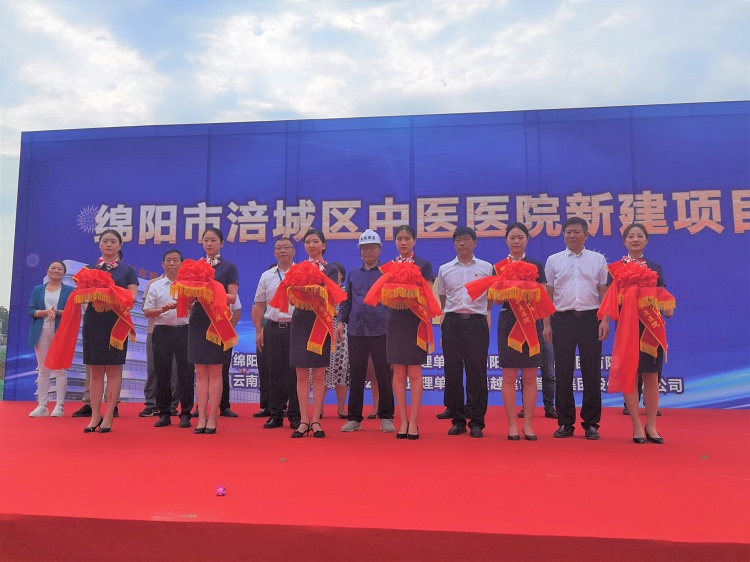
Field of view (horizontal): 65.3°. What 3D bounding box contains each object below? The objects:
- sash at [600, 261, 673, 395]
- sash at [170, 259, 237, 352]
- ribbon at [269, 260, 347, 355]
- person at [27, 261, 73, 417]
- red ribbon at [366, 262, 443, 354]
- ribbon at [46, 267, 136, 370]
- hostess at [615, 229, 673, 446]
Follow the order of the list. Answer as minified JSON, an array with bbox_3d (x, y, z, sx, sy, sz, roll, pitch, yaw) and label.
[{"bbox_3d":[1.924,0.329,4.303,0.530,0.940,0.450,-1,-6,12],"label":"sash"},{"bbox_3d":[-1.387,0.196,4.758,0.500,0.728,0.420,-2,-7,15],"label":"sash"},{"bbox_3d":[-0.522,0.202,4.519,0.560,0.705,0.420,-1,-6,12],"label":"ribbon"},{"bbox_3d":[-3.419,0.593,6.153,0.500,1.634,0.380,2,-7,-15],"label":"person"},{"bbox_3d":[0.219,0.193,4.500,0.560,0.688,0.420,-1,-6,12],"label":"red ribbon"},{"bbox_3d":[-2.352,0.298,4.834,0.680,0.817,0.450,-1,-6,8],"label":"ribbon"},{"bbox_3d":[2.020,0.385,4.458,0.510,1.682,0.420,-1,-6,12],"label":"hostess"}]

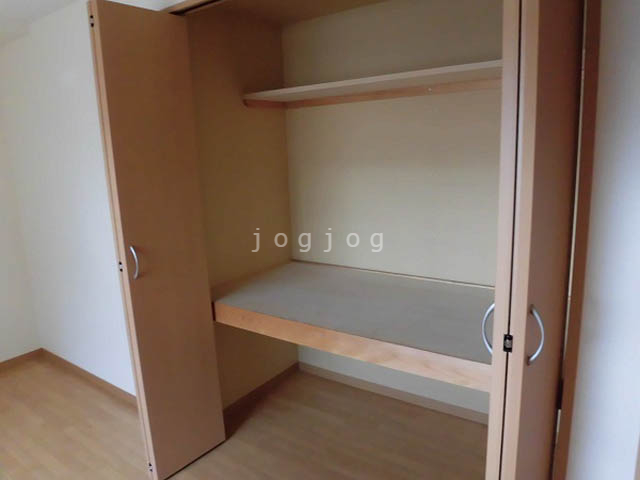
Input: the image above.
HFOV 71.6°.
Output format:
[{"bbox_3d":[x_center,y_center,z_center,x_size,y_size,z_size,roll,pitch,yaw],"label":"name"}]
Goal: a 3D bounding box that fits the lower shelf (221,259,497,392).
[{"bbox_3d":[0.281,0.318,2.070,1.677,0.094,0.837,5,13,34],"label":"lower shelf"}]

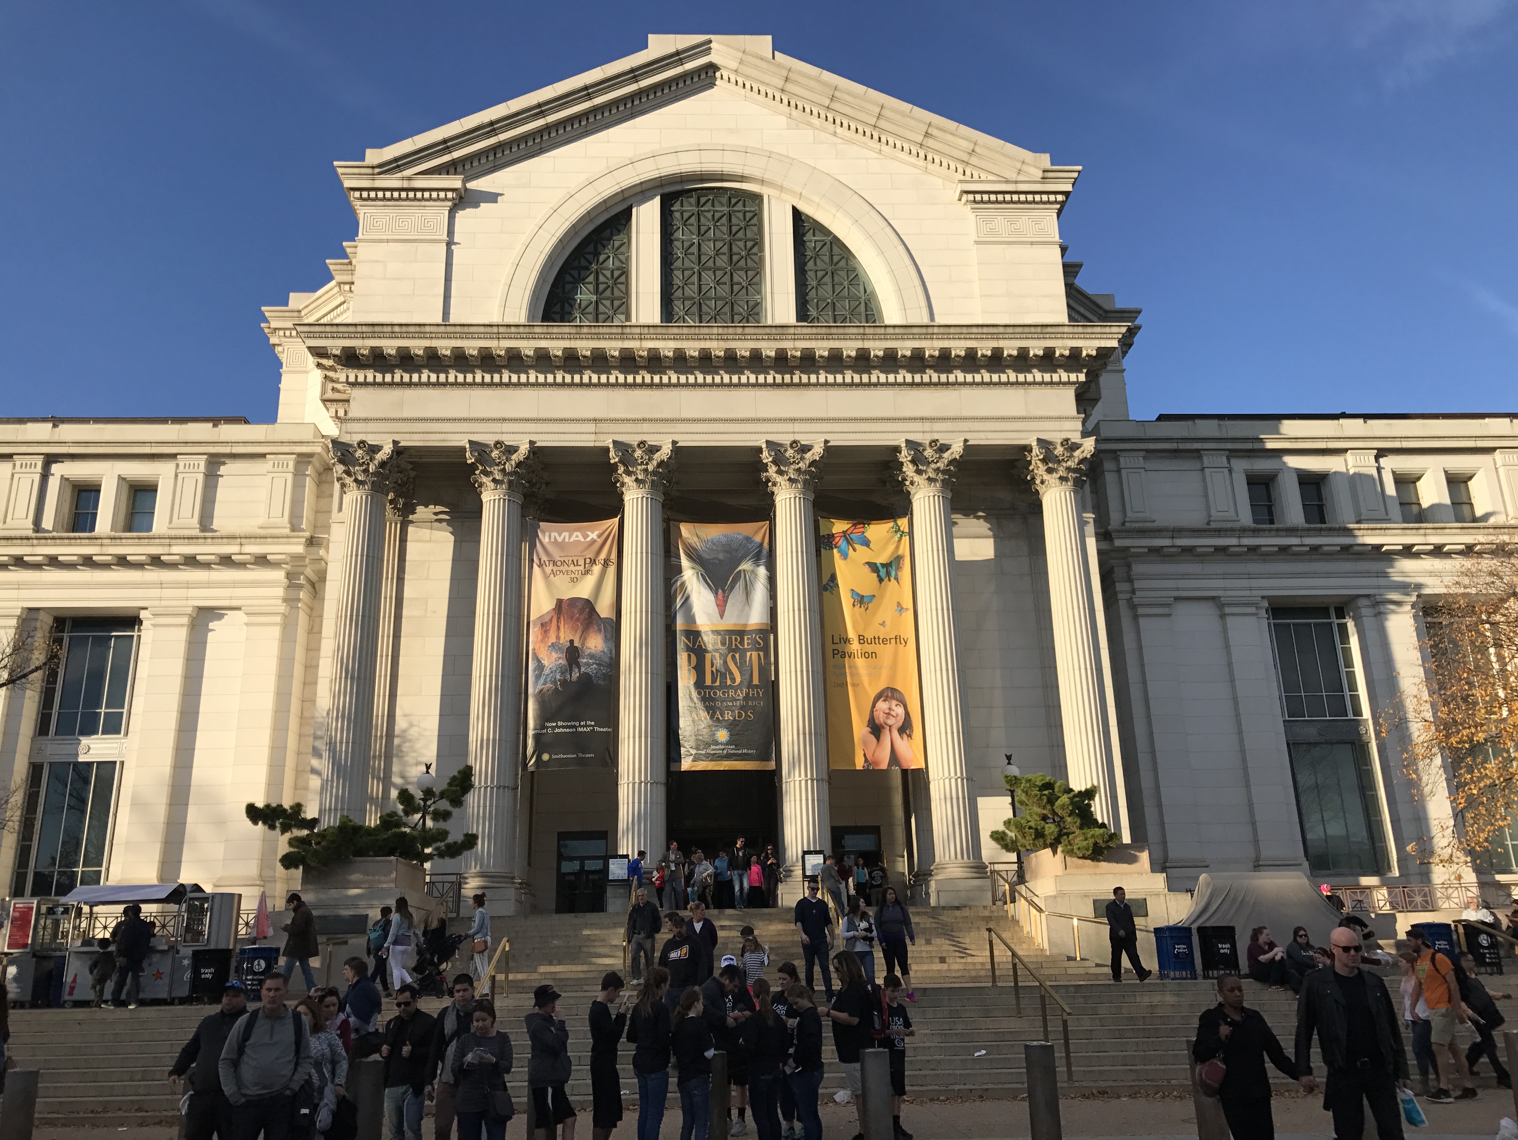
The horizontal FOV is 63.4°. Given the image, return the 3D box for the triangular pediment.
[{"bbox_3d":[-1.746,-15.517,42.941,24.200,6.200,1.900,-1,-18,-3],"label":"triangular pediment"}]

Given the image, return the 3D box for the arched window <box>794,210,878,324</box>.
[{"bbox_3d":[2.555,-9.907,40.332,2.814,4.359,0.300,-1,-18,-2],"label":"arched window"}]

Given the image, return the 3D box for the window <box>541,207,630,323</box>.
[{"bbox_3d":[-5.341,-9.326,38.106,2.650,4.300,0.300,-1,-18,-3],"label":"window"}]

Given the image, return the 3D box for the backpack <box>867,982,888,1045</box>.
[{"bbox_3d":[1.170,4.365,12.117,0.210,0.520,0.300,-6,-18,14],"label":"backpack"}]

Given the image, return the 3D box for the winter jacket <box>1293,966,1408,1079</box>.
[{"bbox_3d":[3.472,2.657,7.211,0.610,0.660,0.300,-6,-18,13],"label":"winter jacket"}]

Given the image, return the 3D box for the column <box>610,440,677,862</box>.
[{"bbox_3d":[-3.195,2.676,33.632,1.880,12.740,1.880,-1,-18,-2],"label":"column"}]

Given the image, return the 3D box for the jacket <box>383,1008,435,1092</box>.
[{"bbox_3d":[-2.816,3.871,9.903,0.430,0.617,0.330,1,-18,-8],"label":"jacket"}]

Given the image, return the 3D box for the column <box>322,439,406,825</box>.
[{"bbox_3d":[-11.343,2.913,34.310,1.750,13.350,1.750,-1,-18,-3],"label":"column"}]

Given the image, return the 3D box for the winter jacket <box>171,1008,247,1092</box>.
[{"bbox_3d":[-4.420,3.884,9.950,0.622,0.648,0.380,2,-18,-12],"label":"winter jacket"}]

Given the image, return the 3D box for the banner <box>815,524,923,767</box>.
[{"bbox_3d":[3.101,1.986,34.385,2.630,7.236,0.150,-1,-18,-2],"label":"banner"}]

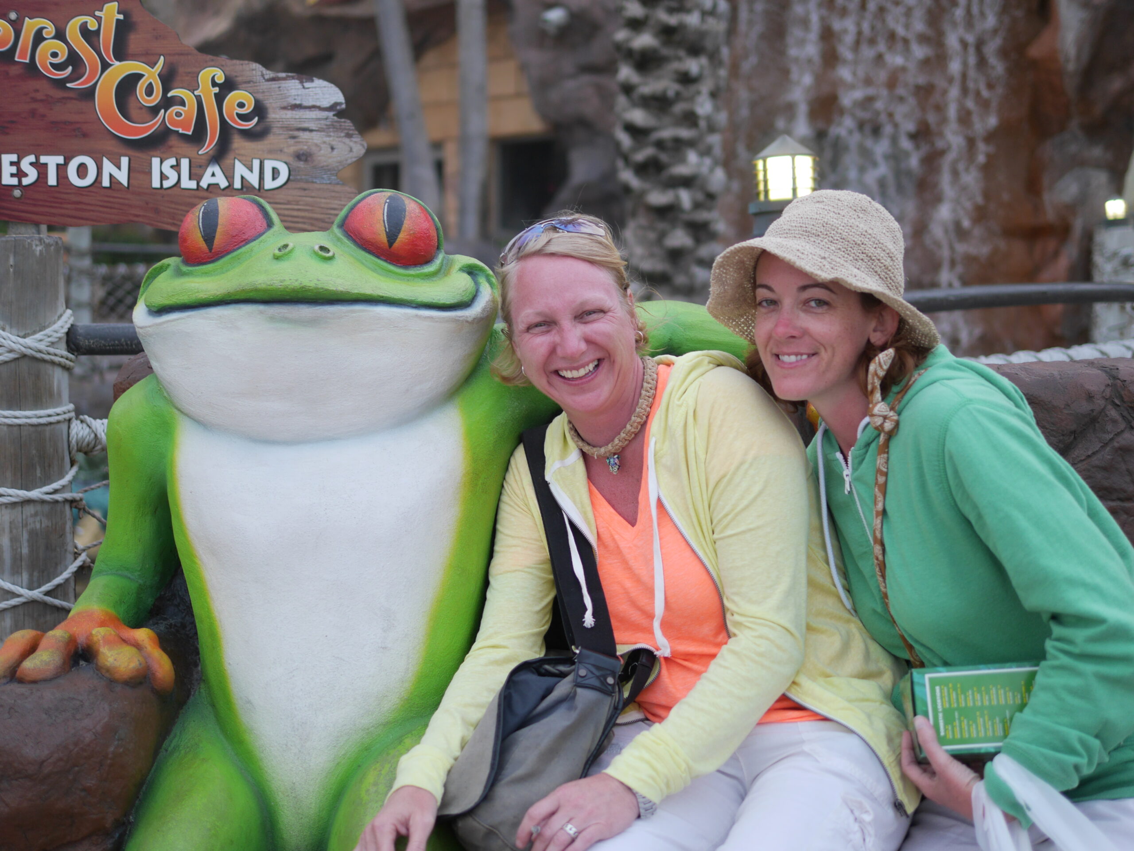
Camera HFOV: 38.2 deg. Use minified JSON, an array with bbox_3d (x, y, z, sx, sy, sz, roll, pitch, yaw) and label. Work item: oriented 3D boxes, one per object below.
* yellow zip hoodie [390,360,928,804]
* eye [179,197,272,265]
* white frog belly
[{"bbox_3d":[0.153,0.187,1.973,0.520,0.550,0.580,0,4,22],"label":"yellow zip hoodie"},{"bbox_3d":[-0.423,-0.241,2.030,0.108,0.083,0.083,-1,4,3],"label":"eye"},{"bbox_3d":[-0.312,0.242,2.060,0.355,0.530,0.180,-1,4,-3],"label":"white frog belly"}]

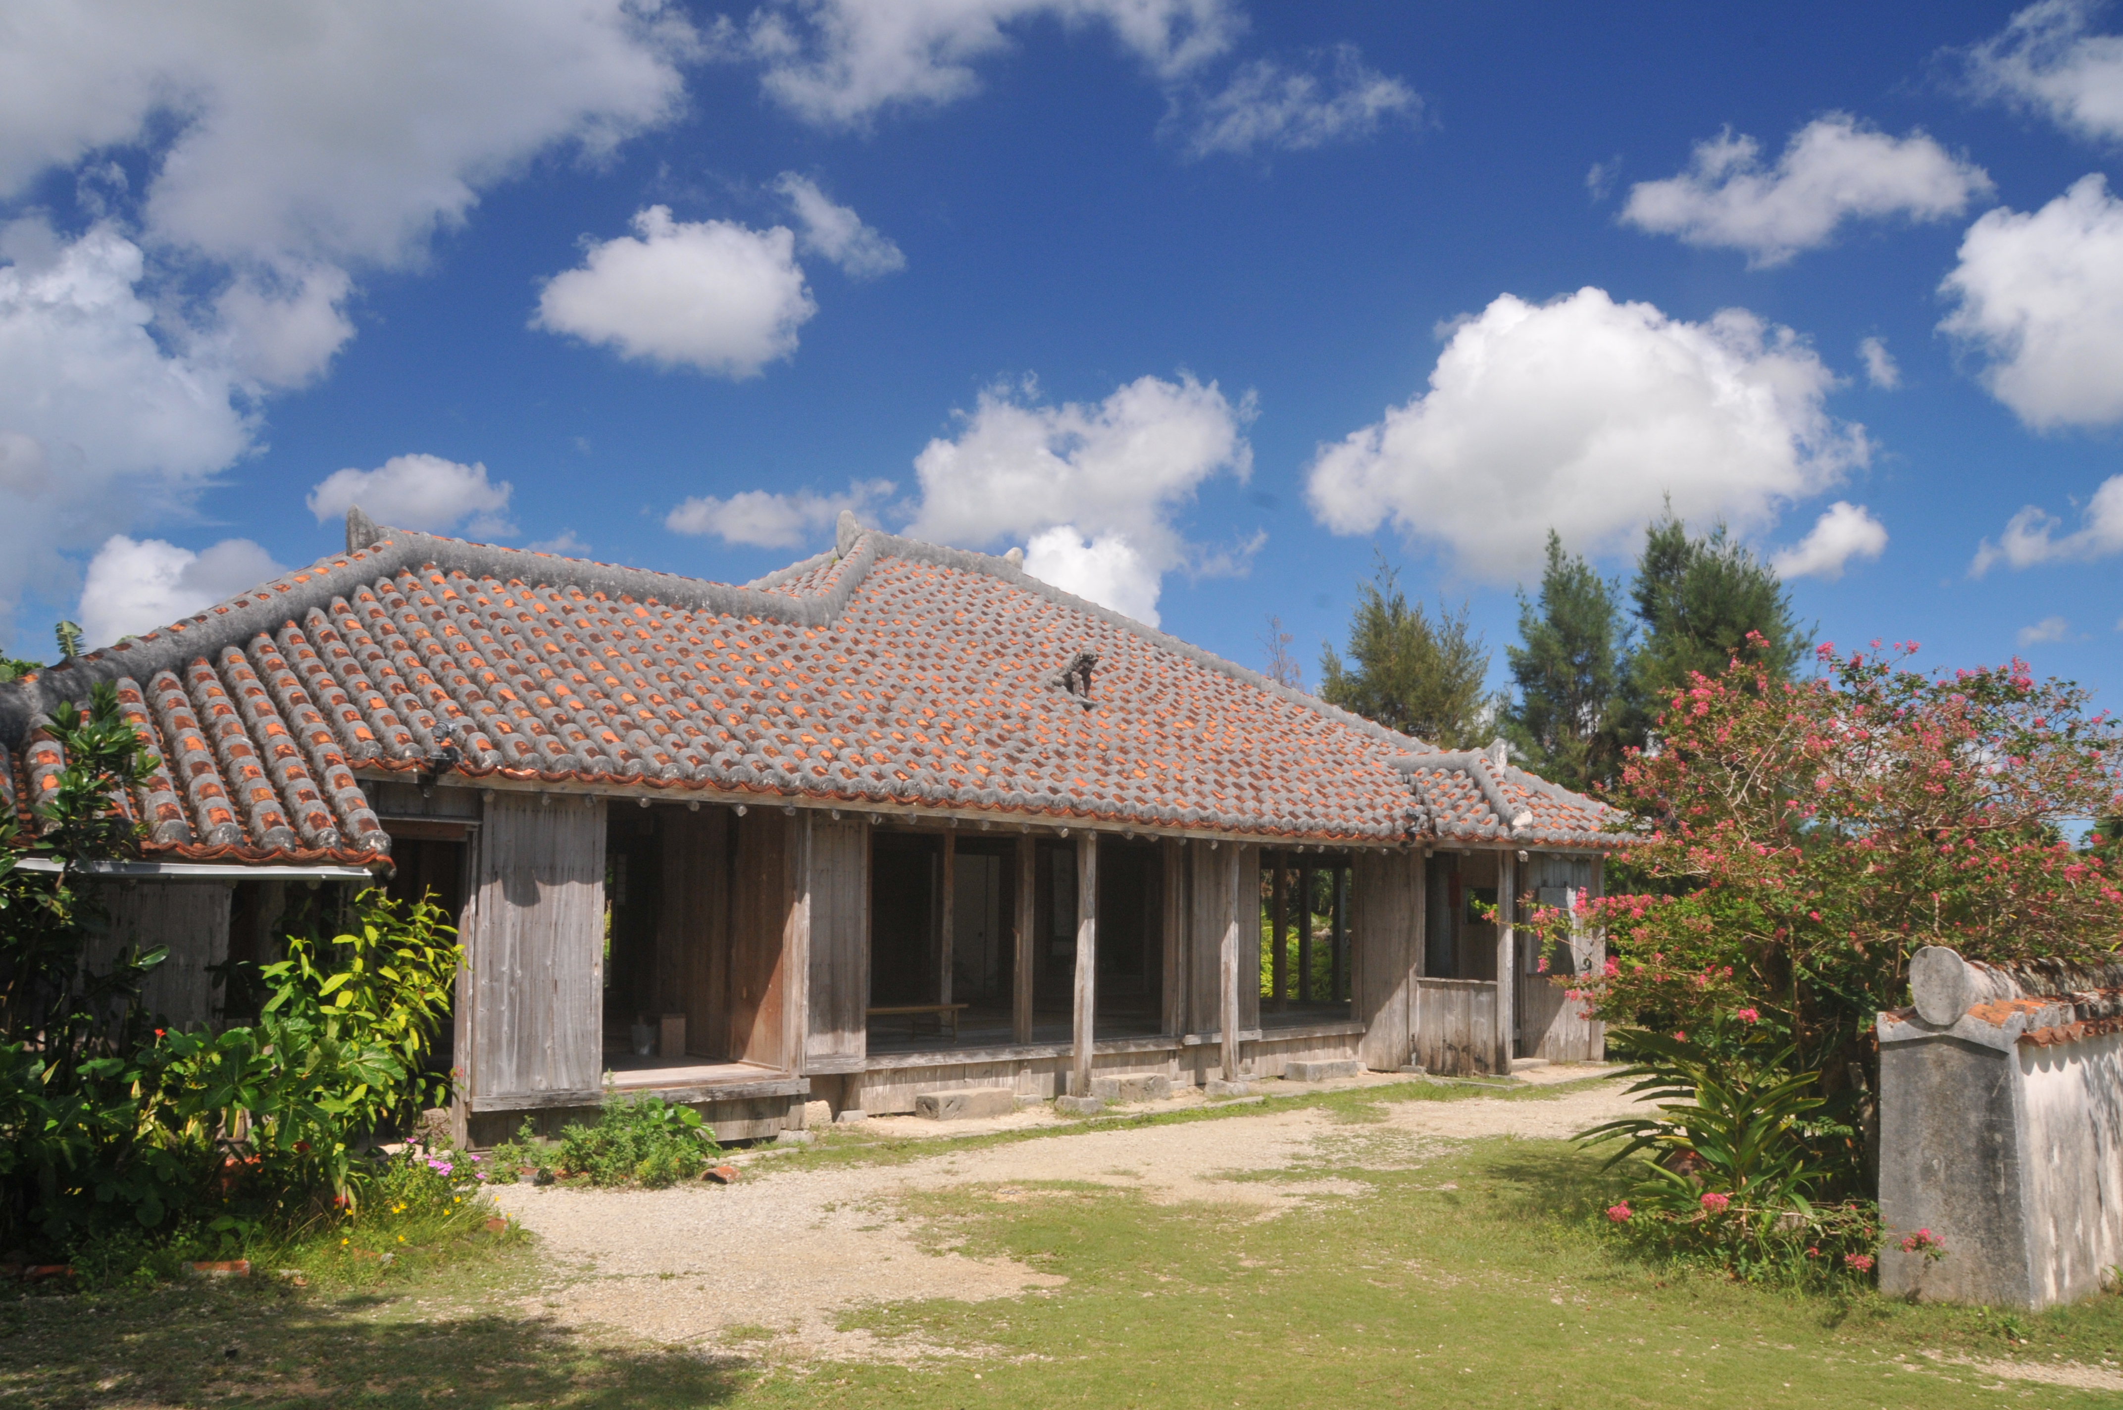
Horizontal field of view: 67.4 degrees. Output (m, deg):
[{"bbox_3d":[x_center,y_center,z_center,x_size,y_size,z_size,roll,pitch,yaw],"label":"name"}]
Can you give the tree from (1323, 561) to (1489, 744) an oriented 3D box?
[{"bbox_3d":[6.213,1.173,28.541,3.146,7.755,3.100,1,-7,0],"label":"tree"}]

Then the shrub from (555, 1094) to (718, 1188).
[{"bbox_3d":[-2.369,2.392,8.926,0.910,0.450,0.720,1,-7,0],"label":"shrub"}]

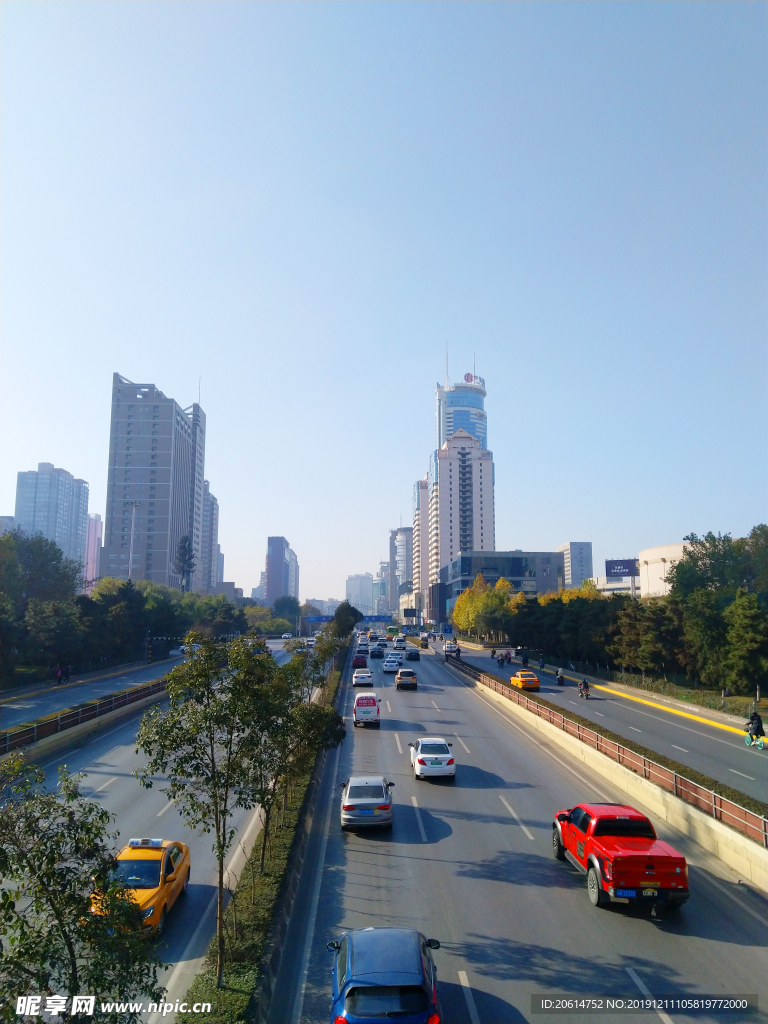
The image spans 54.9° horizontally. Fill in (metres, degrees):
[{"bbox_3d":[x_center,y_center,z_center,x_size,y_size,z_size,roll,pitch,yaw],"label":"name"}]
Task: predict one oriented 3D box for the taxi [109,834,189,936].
[{"bbox_3d":[-6.431,9.780,19.718,1.790,1.530,4.620,0,-7,-2],"label":"taxi"}]

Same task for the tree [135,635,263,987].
[{"bbox_3d":[-3.844,6.054,15.186,2.623,6.986,2.700,0,-8,-2],"label":"tree"}]

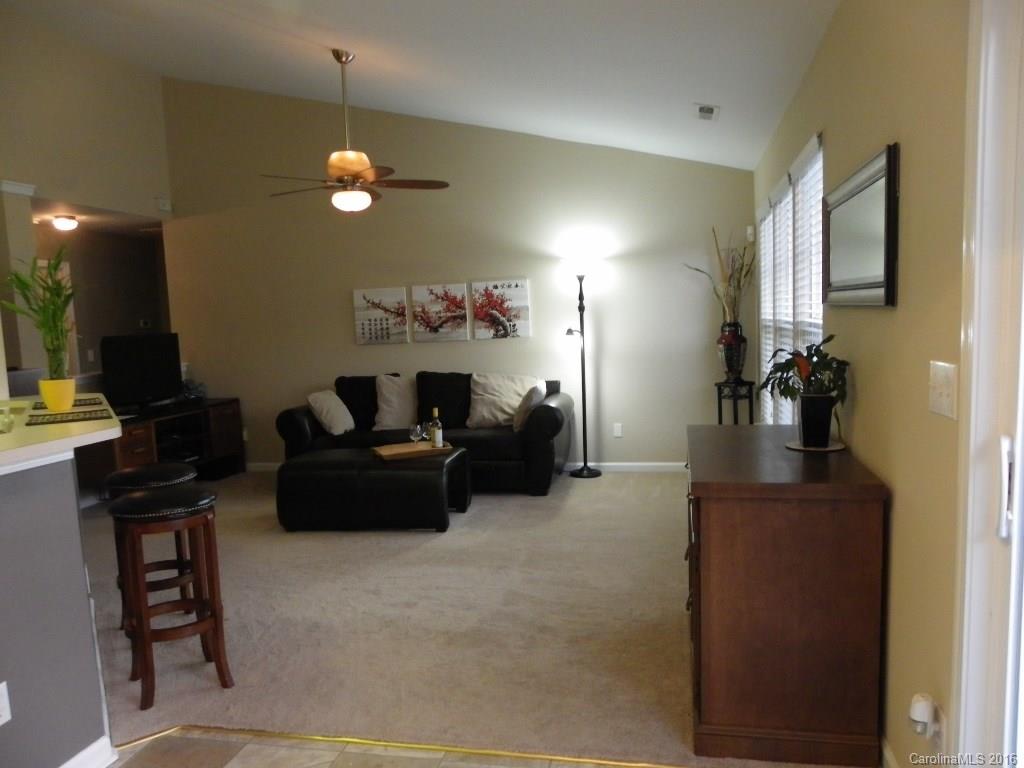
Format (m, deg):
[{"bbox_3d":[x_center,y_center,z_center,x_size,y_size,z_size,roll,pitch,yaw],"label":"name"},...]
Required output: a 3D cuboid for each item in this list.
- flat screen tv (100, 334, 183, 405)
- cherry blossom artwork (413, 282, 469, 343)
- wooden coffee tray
[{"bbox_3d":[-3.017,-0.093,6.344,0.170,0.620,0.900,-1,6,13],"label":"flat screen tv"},{"bbox_3d":[-0.630,-0.625,6.832,0.500,0.500,0.035,-1,5,13],"label":"cherry blossom artwork"},{"bbox_3d":[-0.685,0.462,5.313,0.490,0.045,0.310,-4,6,-20],"label":"wooden coffee tray"}]

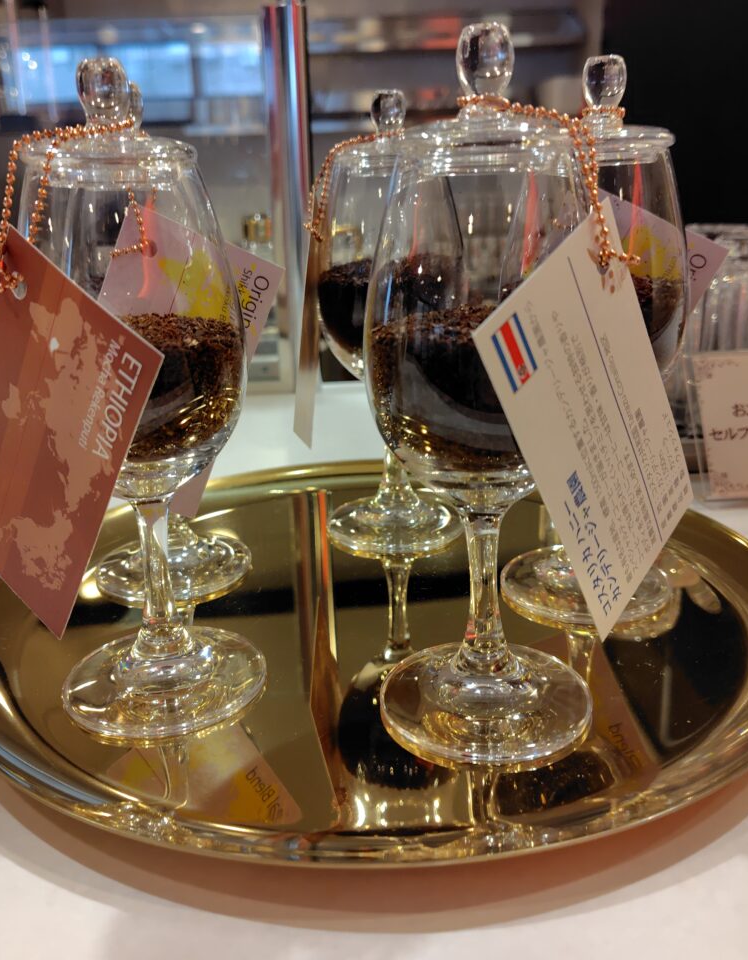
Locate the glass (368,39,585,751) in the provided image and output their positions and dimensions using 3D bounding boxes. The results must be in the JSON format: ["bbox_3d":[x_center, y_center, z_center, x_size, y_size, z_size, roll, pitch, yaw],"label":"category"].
[{"bbox_3d":[0.029,-0.019,0.218,0.062,0.173,0.062,-2,18,0],"label":"glass"}]

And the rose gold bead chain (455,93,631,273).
[{"bbox_3d":[0.039,-0.069,0.193,0.043,0.039,0.015,8,21,28],"label":"rose gold bead chain"}]

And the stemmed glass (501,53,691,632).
[{"bbox_3d":[0.074,-0.043,0.285,0.062,0.173,0.062,-2,18,0],"label":"stemmed glass"}]

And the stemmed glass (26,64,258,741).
[{"bbox_3d":[-0.065,-0.021,0.233,0.062,0.173,0.062,-2,18,0],"label":"stemmed glass"}]

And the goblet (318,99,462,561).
[{"bbox_3d":[0.008,-0.061,0.346,0.062,0.173,0.062,-2,18,0],"label":"goblet"}]

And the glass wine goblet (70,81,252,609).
[{"bbox_3d":[-0.080,-0.047,0.311,0.062,0.173,0.062,-2,18,0],"label":"glass wine goblet"}]

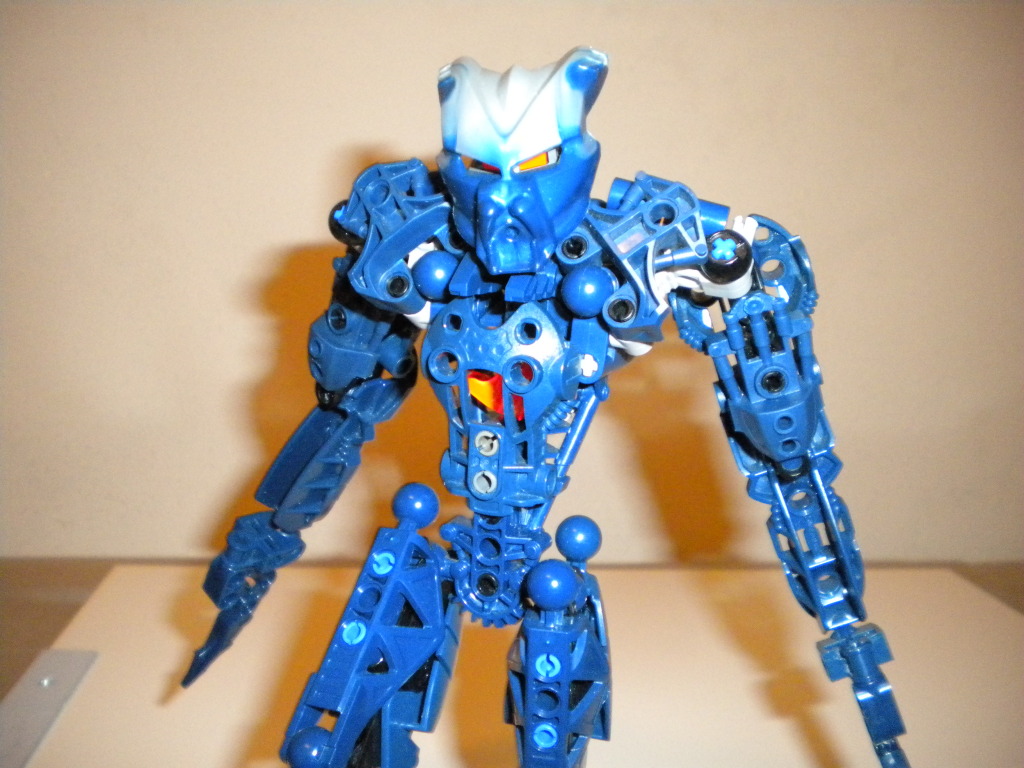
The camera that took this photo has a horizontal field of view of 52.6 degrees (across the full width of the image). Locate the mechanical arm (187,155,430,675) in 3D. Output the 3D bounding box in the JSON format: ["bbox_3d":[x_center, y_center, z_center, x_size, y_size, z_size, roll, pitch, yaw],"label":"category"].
[{"bbox_3d":[-0.047,0.015,0.241,0.028,0.135,0.028,31,16,30],"label":"mechanical arm"}]

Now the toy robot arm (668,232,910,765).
[{"bbox_3d":[0.070,0.034,0.235,0.031,0.144,0.027,-14,11,17],"label":"toy robot arm"}]

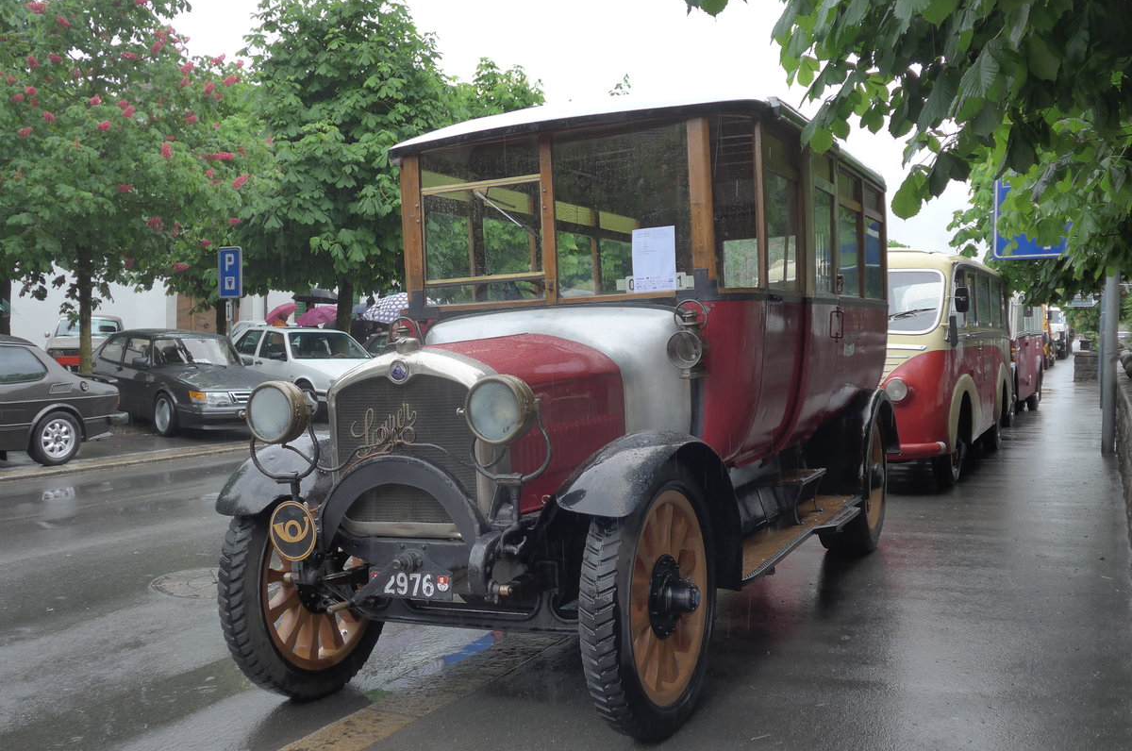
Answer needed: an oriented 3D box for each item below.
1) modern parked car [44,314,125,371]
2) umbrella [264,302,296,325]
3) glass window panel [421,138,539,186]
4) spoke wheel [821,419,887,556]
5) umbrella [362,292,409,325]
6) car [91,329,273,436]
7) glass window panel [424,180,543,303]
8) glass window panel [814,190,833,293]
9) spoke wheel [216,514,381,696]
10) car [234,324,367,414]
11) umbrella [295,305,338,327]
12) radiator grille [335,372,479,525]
[{"bbox_3d":[-10.420,-0.585,24.295,1.690,1.440,4.400,-1,2,-23],"label":"modern parked car"},{"bbox_3d":[-6.523,-1.406,25.500,0.820,0.350,0.820,-25,2,0],"label":"umbrella"},{"bbox_3d":[-0.407,-0.987,5.200,0.630,0.175,0.025,-2,1,26],"label":"glass window panel"},{"bbox_3d":[2.069,0.688,7.904,0.320,1.070,1.070,-2,2,26],"label":"spoke wheel"},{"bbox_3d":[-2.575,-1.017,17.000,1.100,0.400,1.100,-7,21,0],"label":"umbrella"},{"bbox_3d":[-5.700,0.052,16.613,1.700,1.420,4.680,-2,3,-41],"label":"car"},{"bbox_3d":[-0.417,-0.677,5.599,0.700,0.610,0.045,-2,2,26],"label":"glass window panel"},{"bbox_3d":[1.435,-0.740,6.140,0.030,0.580,0.500,-2,1,26],"label":"glass window panel"},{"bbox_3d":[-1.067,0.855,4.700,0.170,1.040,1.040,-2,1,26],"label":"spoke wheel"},{"bbox_3d":[-4.280,-0.060,18.610,1.750,1.420,4.620,-2,3,-43],"label":"car"},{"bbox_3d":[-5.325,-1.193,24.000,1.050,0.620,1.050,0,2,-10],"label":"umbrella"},{"bbox_3d":[-0.612,0.277,4.287,0.635,0.590,0.100,-2,2,26],"label":"radiator grille"}]

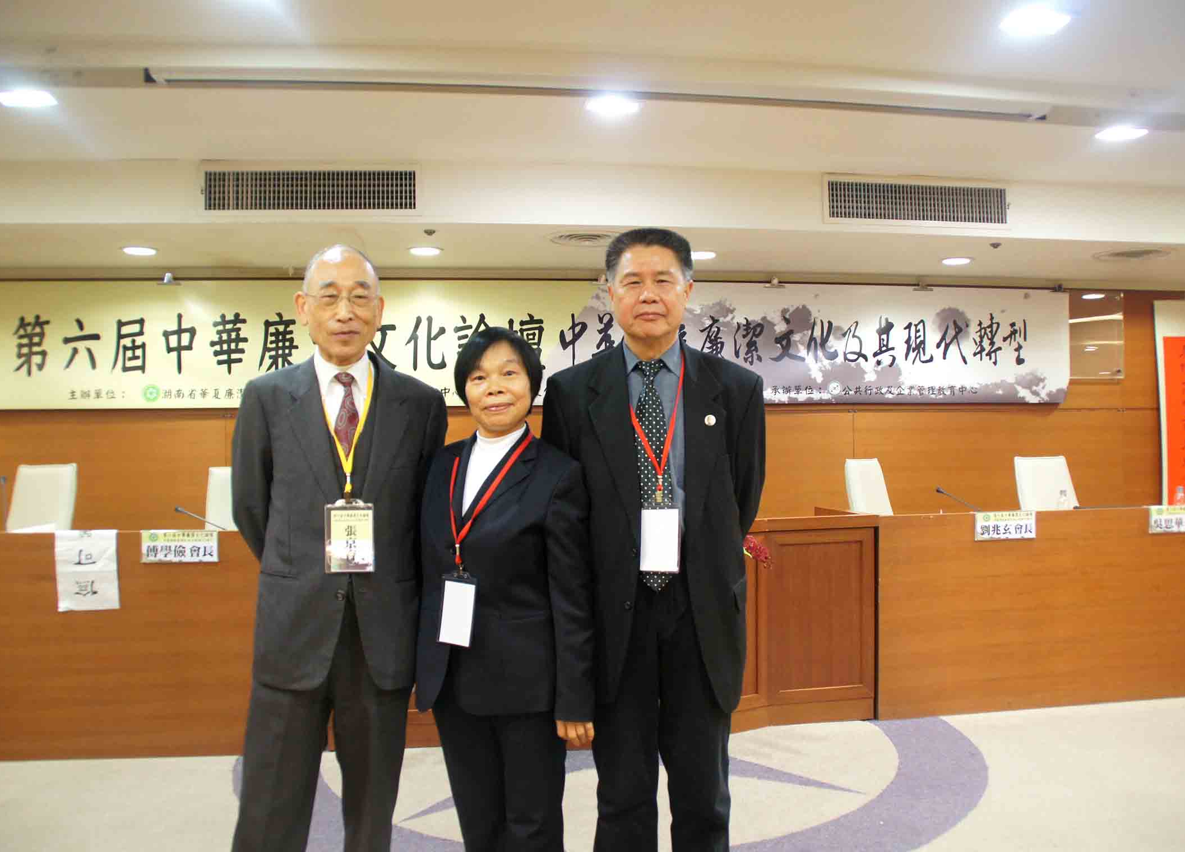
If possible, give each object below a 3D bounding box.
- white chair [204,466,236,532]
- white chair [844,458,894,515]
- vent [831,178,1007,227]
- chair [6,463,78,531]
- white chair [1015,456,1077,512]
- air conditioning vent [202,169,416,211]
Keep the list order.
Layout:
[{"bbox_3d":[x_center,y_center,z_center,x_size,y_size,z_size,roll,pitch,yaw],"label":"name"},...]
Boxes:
[{"bbox_3d":[-1.854,0.759,4.971,0.550,1.100,0.600,0,-2,-13],"label":"white chair"},{"bbox_3d":[1.739,0.733,5.473,0.550,1.100,0.600,0,-2,-37],"label":"white chair"},{"bbox_3d":[1.944,-1.324,5.728,1.160,0.220,0.070,-1,-2,-7],"label":"vent"},{"bbox_3d":[-2.888,0.734,4.868,0.550,1.100,0.600,-1,-2,2],"label":"chair"},{"bbox_3d":[2.782,0.721,5.607,0.550,1.100,0.600,0,-2,-15],"label":"white chair"},{"bbox_3d":[-1.538,-1.288,5.262,1.160,0.220,0.070,-1,-2,-7],"label":"air conditioning vent"}]

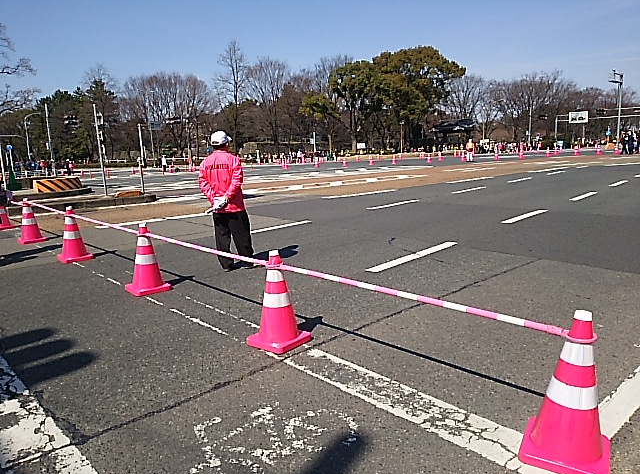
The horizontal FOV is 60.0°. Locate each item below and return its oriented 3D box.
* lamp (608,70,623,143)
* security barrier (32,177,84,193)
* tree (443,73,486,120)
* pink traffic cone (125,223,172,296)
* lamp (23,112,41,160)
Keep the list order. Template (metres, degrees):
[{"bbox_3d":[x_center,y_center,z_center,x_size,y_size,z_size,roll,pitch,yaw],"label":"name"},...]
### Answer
[{"bbox_3d":[33.085,-14.410,62.000,1.400,8.620,0.600,-3,10,0],"label":"lamp"},{"bbox_3d":[-11.312,-2.267,23.957,0.400,0.500,2.100,5,12,36],"label":"security barrier"},{"bbox_3d":[22.449,-19.155,85.000,7.000,11.800,7.000,-3,10,0],"label":"tree"},{"bbox_3d":[-1.857,0.214,5.918,0.380,0.700,0.380,-10,12,-37],"label":"pink traffic cone"},{"bbox_3d":[-37.967,-12.414,73.000,2.100,8.210,0.350,-1,10,12],"label":"lamp"}]

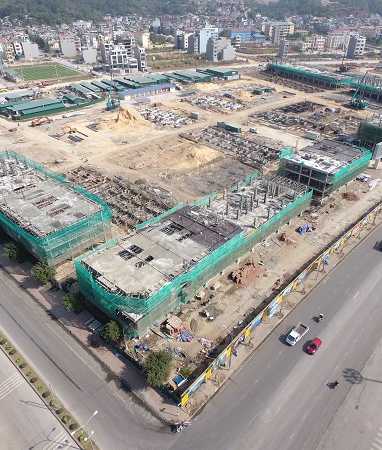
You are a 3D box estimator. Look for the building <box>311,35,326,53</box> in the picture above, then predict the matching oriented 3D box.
[{"bbox_3d":[139.630,-199.550,381.910,11.060,15.070,11.930,-4,33,-6],"label":"building"}]

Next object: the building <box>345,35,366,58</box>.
[{"bbox_3d":[160.230,-171.030,335.510,9.140,17.530,11.450,-7,34,-10],"label":"building"}]

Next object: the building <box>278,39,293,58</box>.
[{"bbox_3d":[114.490,-214.970,424.140,9.000,18.500,14.000,-16,36,-24],"label":"building"}]

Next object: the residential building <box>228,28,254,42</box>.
[{"bbox_3d":[65.880,-255.150,468.200,28.770,15.190,17.670,-5,33,-7],"label":"residential building"}]

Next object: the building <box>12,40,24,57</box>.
[{"bbox_3d":[-197.270,-196.330,390.670,8.000,17.000,12.000,-28,42,-34],"label":"building"}]

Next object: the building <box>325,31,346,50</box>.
[{"bbox_3d":[164.920,-205.920,389.330,20.130,17.370,11.820,-3,33,-4],"label":"building"}]

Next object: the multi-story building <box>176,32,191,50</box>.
[{"bbox_3d":[-9.970,-224.510,425.500,7.500,19.000,15.000,-28,42,-35],"label":"multi-story building"}]

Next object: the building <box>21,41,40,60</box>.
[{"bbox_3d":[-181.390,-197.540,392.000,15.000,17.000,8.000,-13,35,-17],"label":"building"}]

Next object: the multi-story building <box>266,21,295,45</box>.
[{"bbox_3d":[143.730,-306.290,558.110,36.000,29.000,24.000,-17,36,-25],"label":"multi-story building"}]

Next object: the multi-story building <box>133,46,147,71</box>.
[{"bbox_3d":[-40.960,-135.880,283.900,4.100,17.130,14.010,-16,36,-23],"label":"multi-story building"}]

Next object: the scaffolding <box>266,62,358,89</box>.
[{"bbox_3d":[84.320,-109.180,251.870,16.210,5.790,76.300,-14,35,-20],"label":"scaffolding"}]

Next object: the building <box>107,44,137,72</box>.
[{"bbox_3d":[-63.190,-149.340,311.380,22.000,21.500,14.000,-14,36,-19],"label":"building"}]

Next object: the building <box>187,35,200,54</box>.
[{"bbox_3d":[3.810,-234.040,451.620,7.500,19.500,17.000,-16,36,-24],"label":"building"}]

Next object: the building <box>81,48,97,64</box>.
[{"bbox_3d":[-109.740,-182.590,374.900,14.000,13.500,8.000,-13,35,-20],"label":"building"}]

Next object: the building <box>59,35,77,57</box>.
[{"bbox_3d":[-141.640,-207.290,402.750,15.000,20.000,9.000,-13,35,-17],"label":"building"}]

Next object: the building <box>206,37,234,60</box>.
[{"bbox_3d":[32.500,-200.080,396.390,26.000,22.000,17.000,-17,36,-25],"label":"building"}]

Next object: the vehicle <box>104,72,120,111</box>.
[{"bbox_3d":[-48.340,-80.960,209.700,8.000,20.500,6.000,-14,35,-21],"label":"vehicle"}]

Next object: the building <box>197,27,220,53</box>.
[{"bbox_3d":[21.950,-243.640,458.110,23.000,29.000,14.000,-16,36,-24],"label":"building"}]

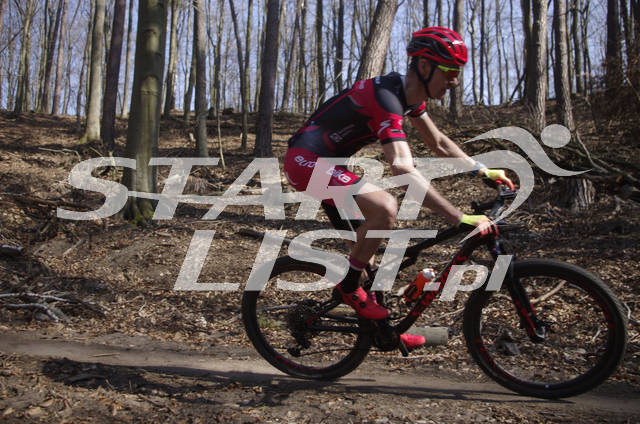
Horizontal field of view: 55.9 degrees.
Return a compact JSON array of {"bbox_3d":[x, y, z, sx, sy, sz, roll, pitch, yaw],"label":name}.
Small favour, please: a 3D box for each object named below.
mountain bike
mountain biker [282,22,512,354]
[{"bbox_3d":[0.482,0.424,2.988,1.880,1.030,0.730,0,12,15],"label":"mountain bike"},{"bbox_3d":[0.375,-0.016,2.897,1.060,1.640,0.720,0,11,15],"label":"mountain biker"}]

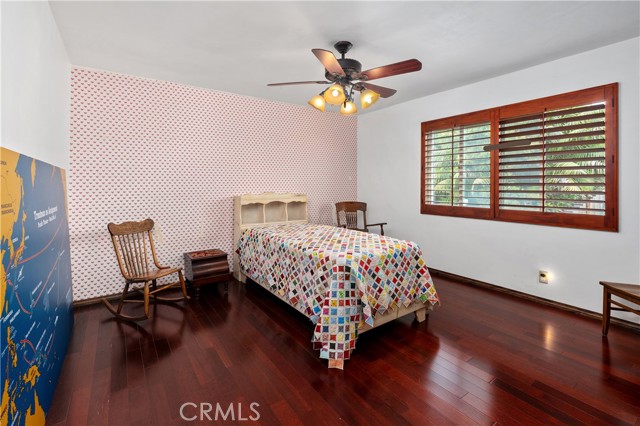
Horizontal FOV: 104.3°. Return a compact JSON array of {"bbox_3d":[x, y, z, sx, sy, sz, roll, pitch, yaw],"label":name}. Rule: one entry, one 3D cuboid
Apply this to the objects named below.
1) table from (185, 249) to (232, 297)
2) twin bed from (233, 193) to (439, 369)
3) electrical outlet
[{"bbox_3d":[-1.305,0.692,2.890,0.430,0.430,0.370,-3,6,-37],"label":"table"},{"bbox_3d":[-0.050,0.377,2.770,1.080,1.100,2.200,-3,6,-37],"label":"twin bed"},{"bbox_3d":[2.220,0.640,2.470,0.020,0.120,0.075,-4,6,-38],"label":"electrical outlet"}]

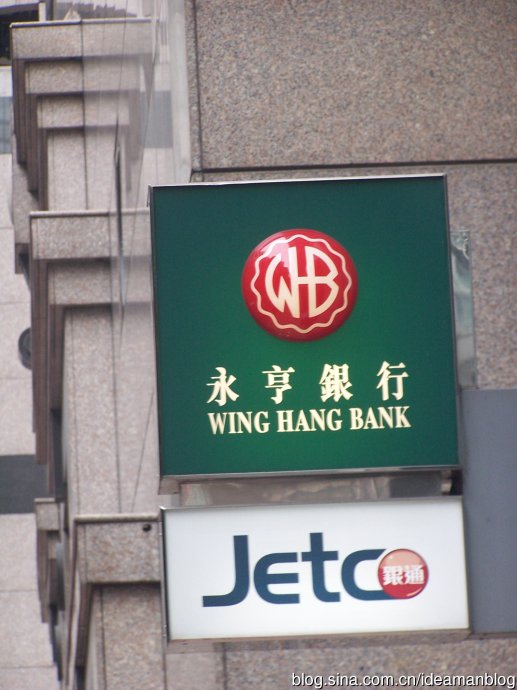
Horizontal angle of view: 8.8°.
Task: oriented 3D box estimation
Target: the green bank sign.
[{"bbox_3d":[0.164,-0.039,12.260,1.080,1.086,0.250,-2,-12,-2],"label":"green bank sign"}]

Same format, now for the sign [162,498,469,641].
[{"bbox_3d":[0.202,0.824,12.069,1.074,0.480,0.250,-2,-12,-2],"label":"sign"}]

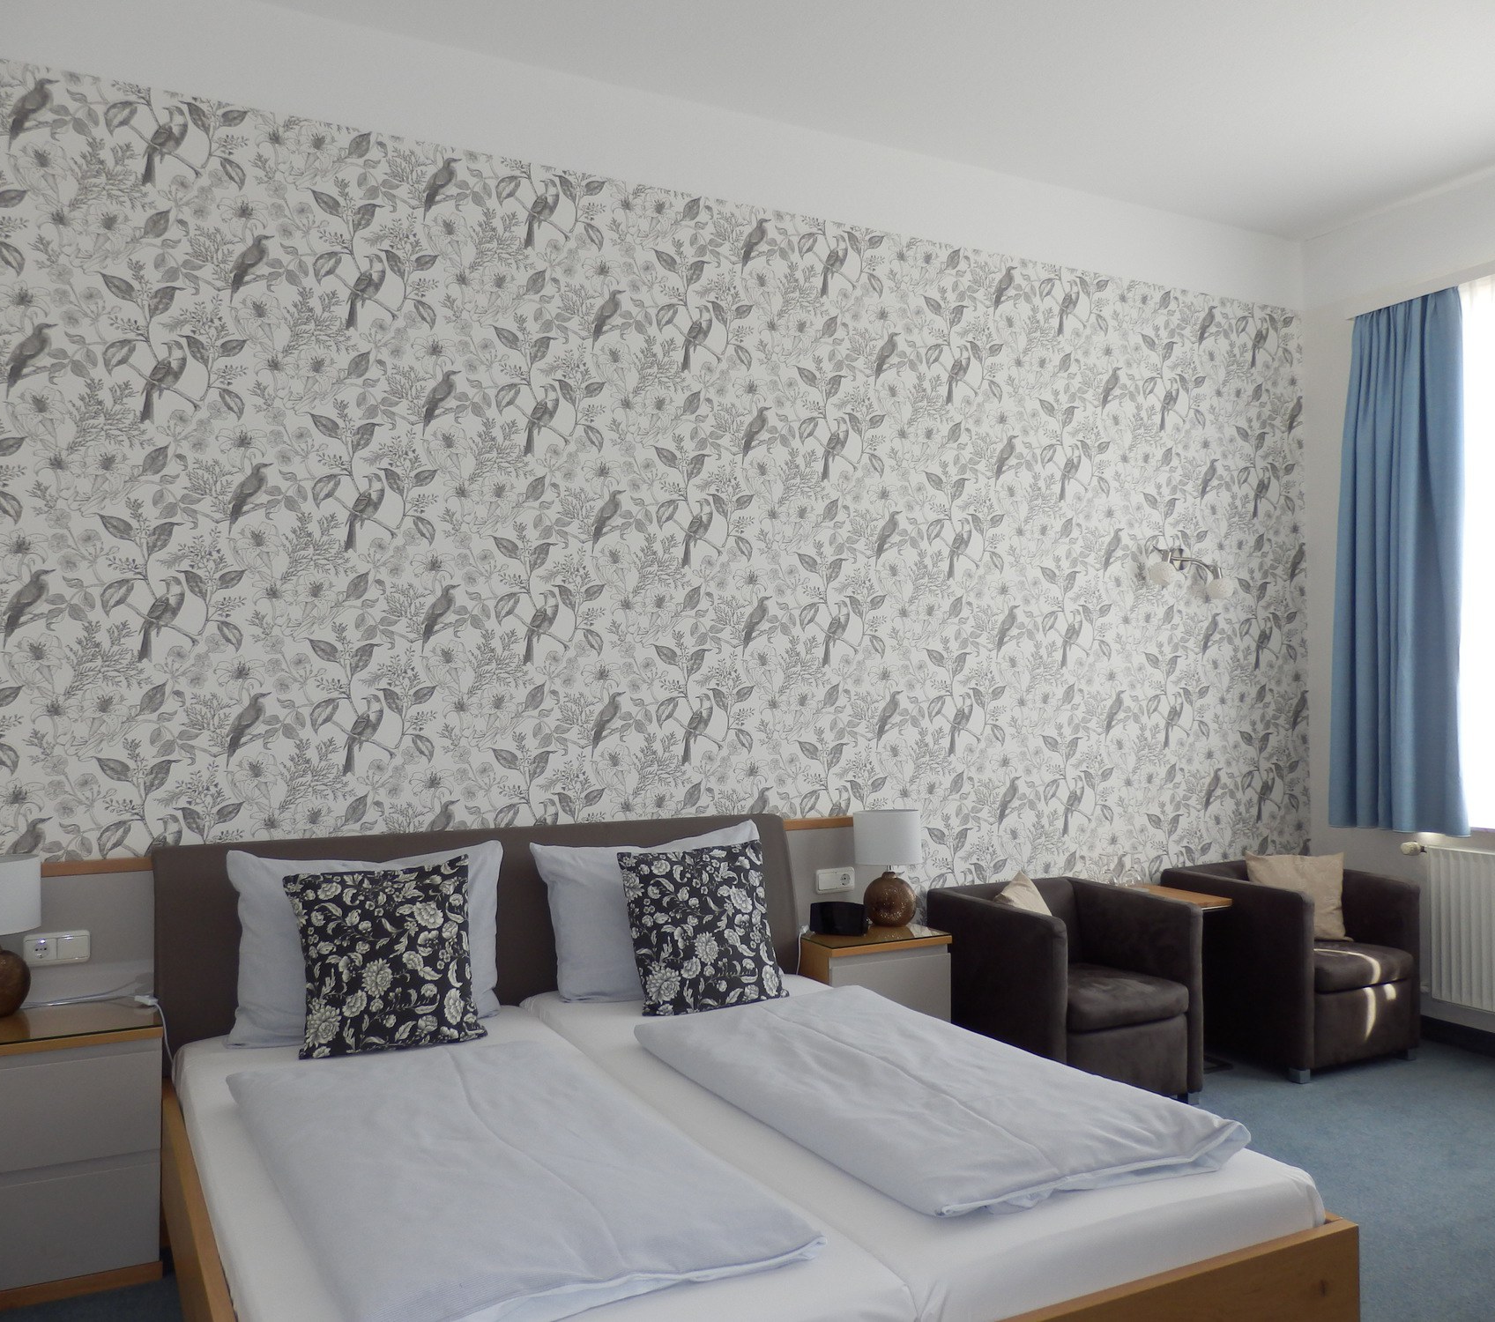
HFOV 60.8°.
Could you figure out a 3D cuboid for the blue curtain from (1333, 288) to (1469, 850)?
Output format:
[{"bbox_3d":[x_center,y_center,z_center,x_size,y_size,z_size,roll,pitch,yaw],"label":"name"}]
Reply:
[{"bbox_3d":[2.559,-0.369,5.037,0.120,2.080,0.580,1,-2,-28],"label":"blue curtain"}]

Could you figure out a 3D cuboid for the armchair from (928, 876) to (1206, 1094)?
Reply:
[{"bbox_3d":[1.068,1.140,4.341,0.660,0.680,0.635,1,-2,-28],"label":"armchair"}]

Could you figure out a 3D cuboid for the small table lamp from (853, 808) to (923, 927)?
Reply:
[{"bbox_3d":[0.475,0.702,4.306,0.218,0.380,0.218,0,-1,0],"label":"small table lamp"}]

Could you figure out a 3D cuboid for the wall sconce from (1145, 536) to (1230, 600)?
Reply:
[{"bbox_3d":[1.763,-0.354,5.090,0.430,0.200,0.145,1,-2,-28],"label":"wall sconce"}]

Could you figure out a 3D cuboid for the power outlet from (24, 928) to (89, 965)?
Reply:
[{"bbox_3d":[-1.753,0.734,3.238,0.150,0.081,0.018,1,-2,-28],"label":"power outlet"}]

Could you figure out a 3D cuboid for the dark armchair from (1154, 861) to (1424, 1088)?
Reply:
[{"bbox_3d":[2.058,1.149,4.861,0.670,0.682,0.635,1,-2,-28],"label":"dark armchair"}]

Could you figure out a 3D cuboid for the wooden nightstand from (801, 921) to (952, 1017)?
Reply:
[{"bbox_3d":[0.382,1.181,4.146,0.452,0.592,0.360,1,-2,-28],"label":"wooden nightstand"}]

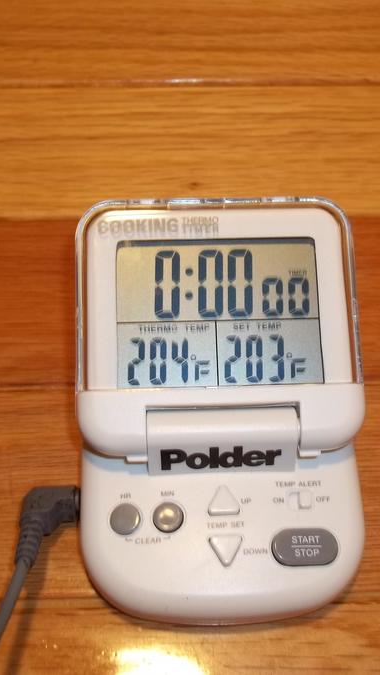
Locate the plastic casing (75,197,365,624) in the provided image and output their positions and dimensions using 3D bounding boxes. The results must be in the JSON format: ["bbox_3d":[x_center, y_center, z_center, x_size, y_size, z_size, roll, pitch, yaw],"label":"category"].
[{"bbox_3d":[0.008,0.017,0.205,0.069,0.041,0.101,-1,65,-3],"label":"plastic casing"}]

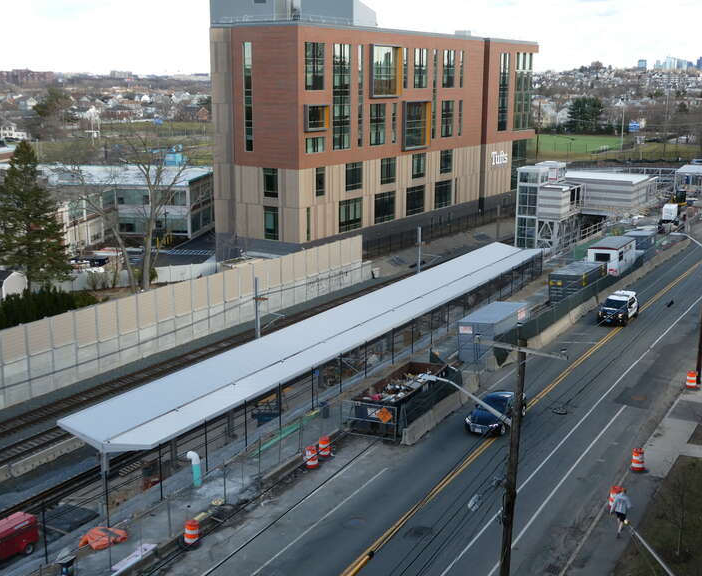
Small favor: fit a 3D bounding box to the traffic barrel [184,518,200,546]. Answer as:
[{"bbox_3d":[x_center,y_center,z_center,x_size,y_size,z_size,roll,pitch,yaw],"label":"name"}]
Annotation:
[{"bbox_3d":[-6.186,9.467,34.429,0.600,0.980,0.600,0,13,0],"label":"traffic barrel"}]

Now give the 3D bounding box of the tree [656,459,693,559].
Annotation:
[{"bbox_3d":[11.805,8.071,32.393,1.400,3.818,1.400,8,15,29],"label":"tree"}]

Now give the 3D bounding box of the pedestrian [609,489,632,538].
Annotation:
[{"bbox_3d":[10.438,8.754,34.375,0.600,1.780,0.850,8,15,29],"label":"pedestrian"}]

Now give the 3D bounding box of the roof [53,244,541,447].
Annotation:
[{"bbox_3d":[3.310,1.810,71.565,6.618,0.850,62.568,8,15,30],"label":"roof"}]

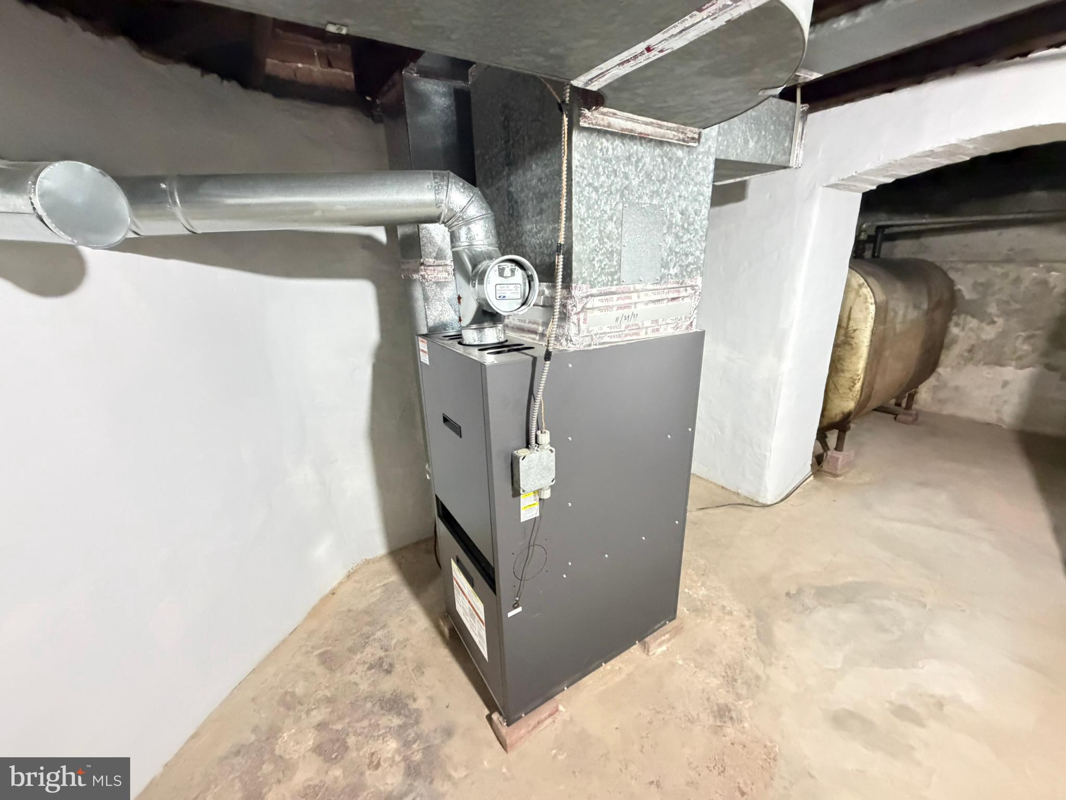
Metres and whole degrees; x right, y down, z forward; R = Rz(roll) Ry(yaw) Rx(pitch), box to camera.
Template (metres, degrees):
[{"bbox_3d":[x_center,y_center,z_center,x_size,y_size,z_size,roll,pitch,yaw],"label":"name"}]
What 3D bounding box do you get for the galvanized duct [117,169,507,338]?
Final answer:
[{"bbox_3d":[-0.505,-0.349,1.100,0.996,0.466,0.217,-6,18,-12],"label":"galvanized duct"}]

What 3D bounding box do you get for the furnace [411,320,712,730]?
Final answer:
[{"bbox_3d":[0.096,0.335,1.588,0.773,1.165,0.531,-12,21,-29],"label":"furnace"}]

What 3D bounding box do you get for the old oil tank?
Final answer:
[{"bbox_3d":[2.386,-0.464,3.194,1.509,1.111,0.682,-13,21,-32],"label":"old oil tank"}]

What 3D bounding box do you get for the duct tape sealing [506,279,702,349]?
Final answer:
[{"bbox_3d":[0.172,-0.318,1.437,0.494,0.165,0.513,-12,21,-29],"label":"duct tape sealing"}]

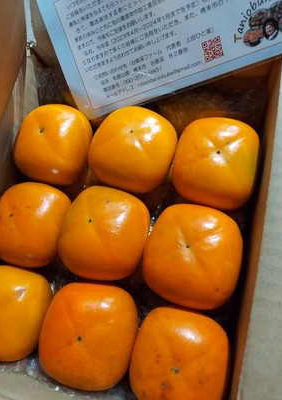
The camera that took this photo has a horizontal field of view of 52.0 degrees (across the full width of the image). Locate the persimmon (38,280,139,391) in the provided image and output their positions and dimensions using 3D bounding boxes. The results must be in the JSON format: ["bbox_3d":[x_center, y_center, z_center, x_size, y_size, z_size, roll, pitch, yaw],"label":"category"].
[{"bbox_3d":[-0.043,0.112,0.243,0.079,0.055,0.079,9,77,14],"label":"persimmon"}]

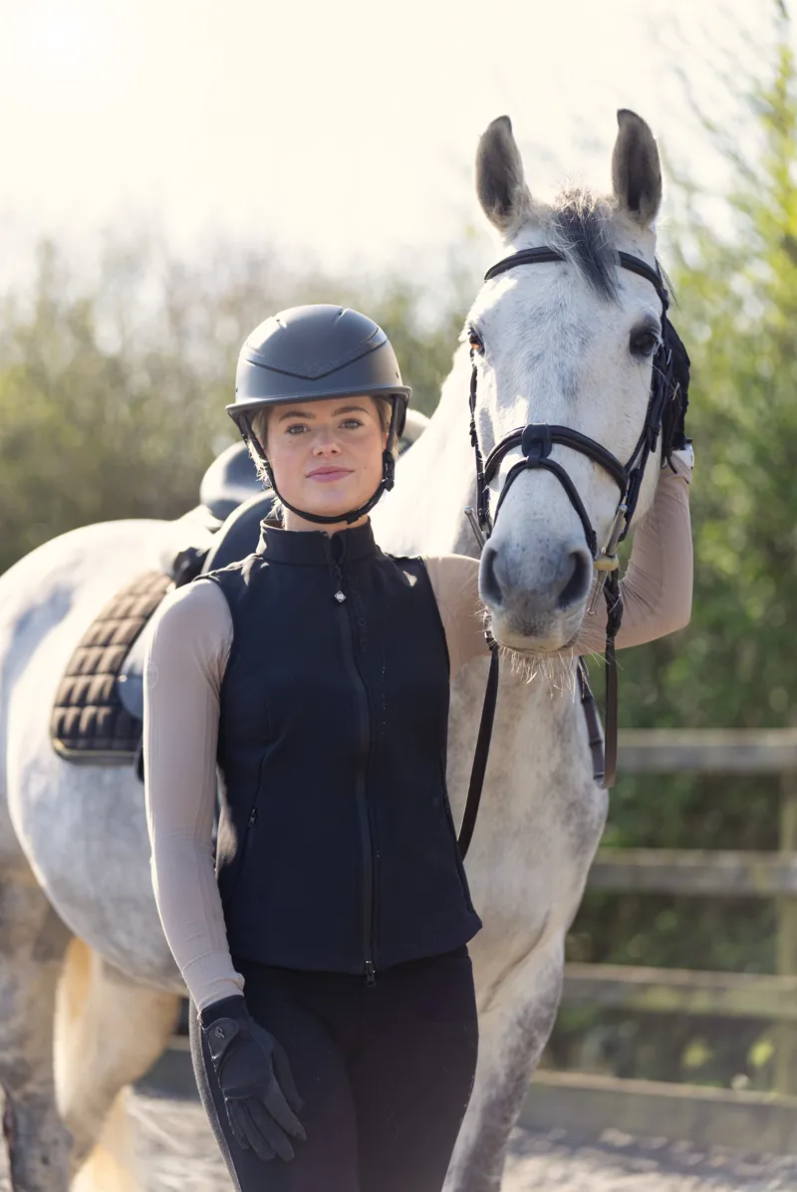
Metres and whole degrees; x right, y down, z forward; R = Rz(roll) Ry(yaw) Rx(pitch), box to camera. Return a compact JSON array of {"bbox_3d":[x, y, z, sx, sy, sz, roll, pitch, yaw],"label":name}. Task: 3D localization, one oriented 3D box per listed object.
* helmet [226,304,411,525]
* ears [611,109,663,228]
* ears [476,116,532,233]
[{"bbox_3d":[-0.095,-0.220,4.470,0.220,0.260,0.280,-6,0,0],"label":"helmet"},{"bbox_3d":[0.306,-0.551,4.780,0.064,0.152,0.065,-3,2,7],"label":"ears"},{"bbox_3d":[0.135,-0.543,4.780,0.066,0.150,0.065,-2,2,7],"label":"ears"}]

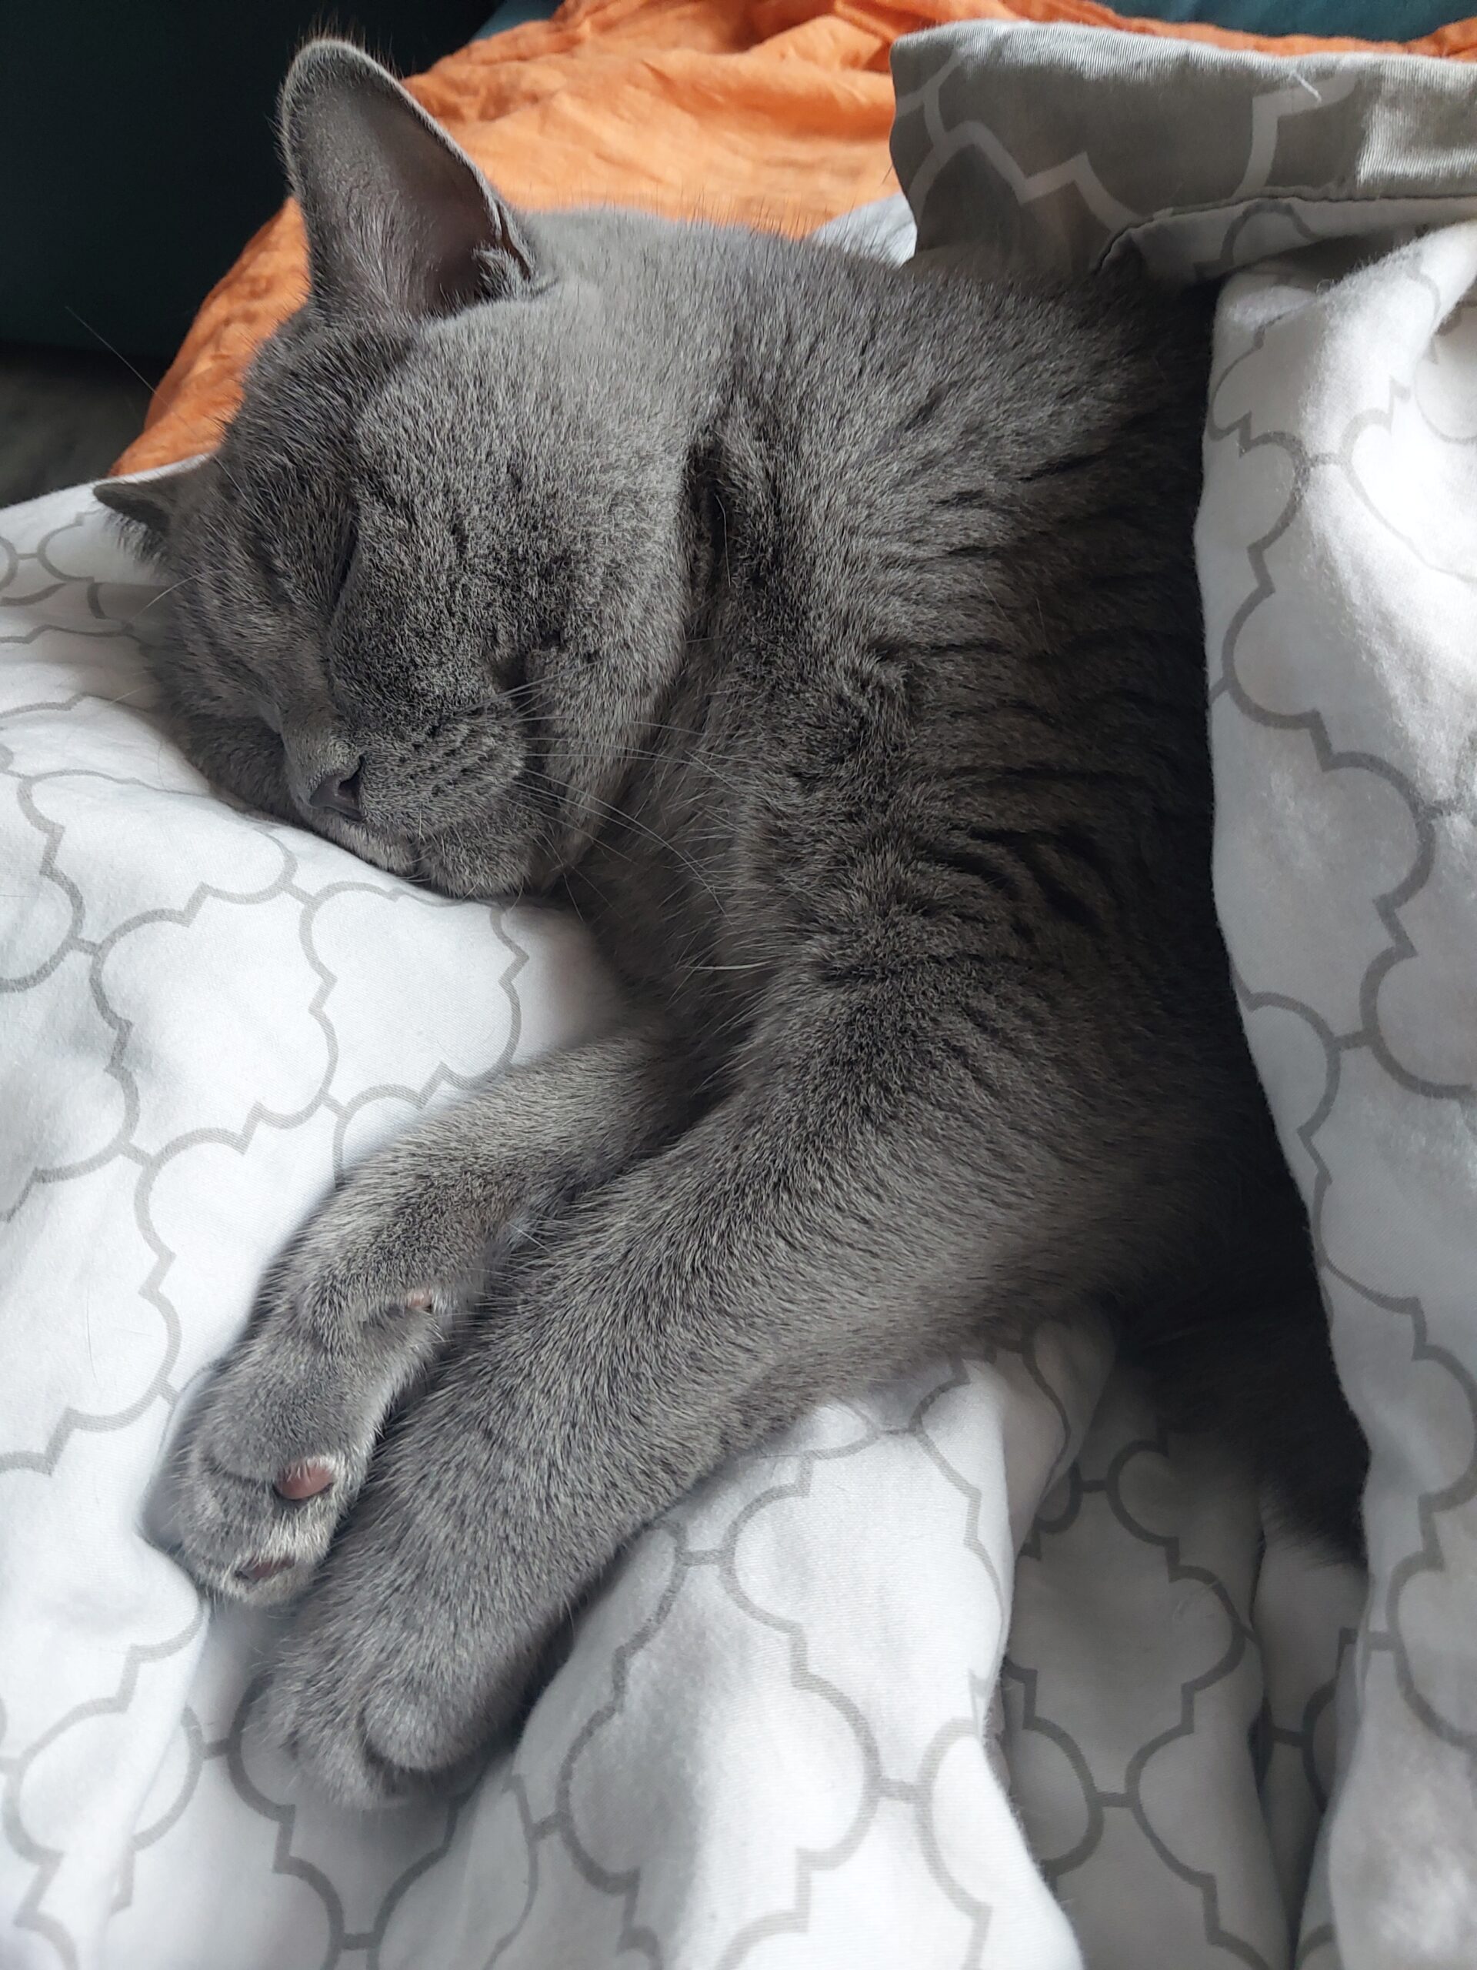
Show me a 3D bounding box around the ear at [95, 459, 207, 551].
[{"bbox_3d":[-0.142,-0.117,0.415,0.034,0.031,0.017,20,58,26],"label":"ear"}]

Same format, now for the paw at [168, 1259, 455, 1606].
[{"bbox_3d":[-0.084,0.090,0.340,0.036,0.036,0.062,36,63,-20],"label":"paw"}]

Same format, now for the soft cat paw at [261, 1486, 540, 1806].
[{"bbox_3d":[-0.061,0.122,0.320,0.042,0.034,0.057,20,62,15],"label":"soft cat paw"}]

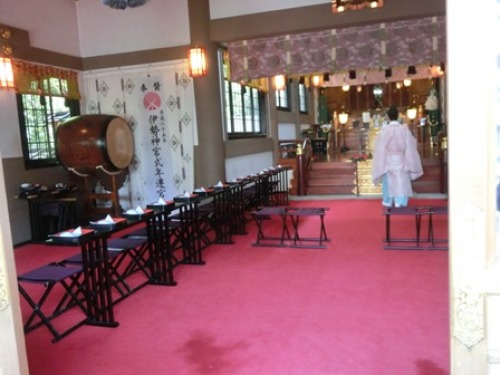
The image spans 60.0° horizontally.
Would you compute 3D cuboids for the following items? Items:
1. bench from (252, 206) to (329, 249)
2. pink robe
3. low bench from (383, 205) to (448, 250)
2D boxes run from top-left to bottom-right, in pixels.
[{"bbox_3d":[0.504,0.486,5.335,0.890,0.410,0.370,-1,7,22],"label":"bench"},{"bbox_3d":[2.497,-0.491,7.407,0.790,1.250,0.480,-1,7,17],"label":"pink robe"},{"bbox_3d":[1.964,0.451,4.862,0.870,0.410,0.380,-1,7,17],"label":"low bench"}]

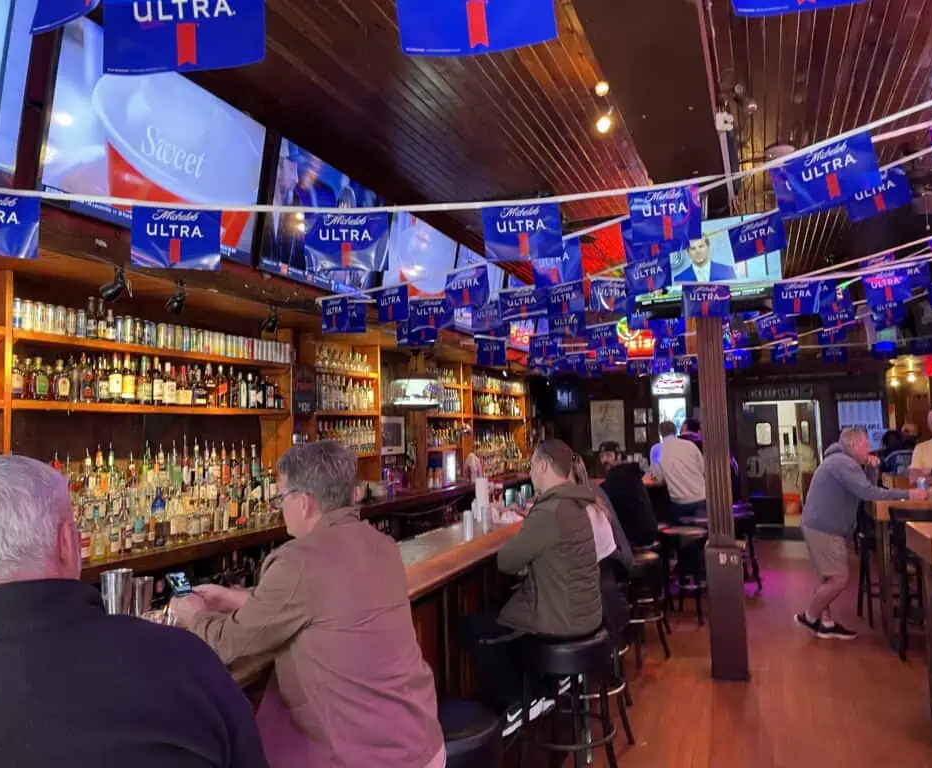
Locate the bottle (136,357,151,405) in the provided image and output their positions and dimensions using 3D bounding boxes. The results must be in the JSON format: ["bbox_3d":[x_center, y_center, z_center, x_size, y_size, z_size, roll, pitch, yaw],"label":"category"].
[{"bbox_3d":[-1.974,-0.021,4.709,0.080,0.290,0.080,-4,-4,24],"label":"bottle"}]

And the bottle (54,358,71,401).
[{"bbox_3d":[-2.248,-0.024,4.285,0.070,0.228,0.100,-3,-4,20],"label":"bottle"}]

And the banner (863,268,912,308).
[{"bbox_3d":[2.740,-0.627,5.000,0.305,0.208,0.020,-9,-4,2],"label":"banner"}]

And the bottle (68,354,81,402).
[{"bbox_3d":[-2.154,-0.032,4.237,0.066,0.268,0.066,-4,-5,21],"label":"bottle"}]

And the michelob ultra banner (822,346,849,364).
[{"bbox_3d":[4.522,-0.342,9.400,0.305,0.215,0.020,-3,-4,9],"label":"michelob ultra banner"}]

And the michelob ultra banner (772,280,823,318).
[{"bbox_3d":[2.112,-0.545,4.900,0.305,0.215,0.020,-2,-4,5],"label":"michelob ultra banner"}]

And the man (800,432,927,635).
[{"bbox_3d":[3.088,1.155,6.050,0.900,1.600,0.530,-3,-4,20],"label":"man"}]

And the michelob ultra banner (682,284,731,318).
[{"bbox_3d":[1.538,-0.534,4.920,0.305,0.208,0.020,-2,-4,3],"label":"michelob ultra banner"}]

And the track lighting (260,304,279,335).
[{"bbox_3d":[-1.330,-0.436,5.205,0.130,0.190,0.090,-4,-4,30],"label":"track lighting"}]

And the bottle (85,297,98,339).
[{"bbox_3d":[-2.125,-0.375,4.367,0.062,0.241,0.062,-4,-5,21],"label":"bottle"}]

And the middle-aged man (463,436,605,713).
[{"bbox_3d":[0.325,0.865,3.500,0.710,1.200,0.540,-4,-4,30],"label":"middle-aged man"}]

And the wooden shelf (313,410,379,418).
[{"bbox_3d":[-1.136,0.263,6.702,0.260,0.038,1.021,-4,-4,24],"label":"wooden shelf"}]

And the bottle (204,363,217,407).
[{"bbox_3d":[-1.752,0.015,5.263,0.080,0.306,0.080,-4,-5,21],"label":"bottle"}]

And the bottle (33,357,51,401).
[{"bbox_3d":[-2.295,-0.030,4.158,0.070,0.232,0.100,-3,-4,20],"label":"bottle"}]

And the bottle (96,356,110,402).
[{"bbox_3d":[-2.146,-0.030,4.559,0.075,0.270,0.080,-3,-4,20],"label":"bottle"}]

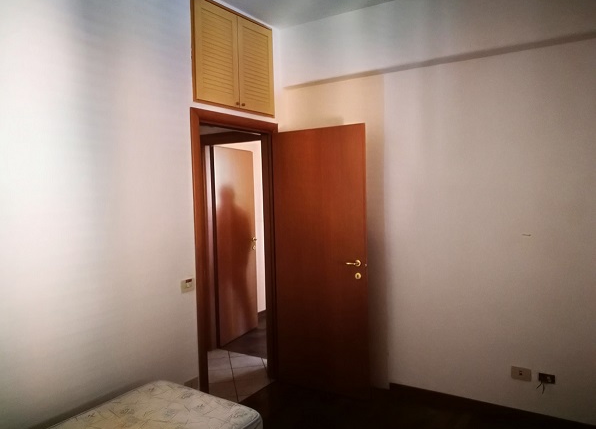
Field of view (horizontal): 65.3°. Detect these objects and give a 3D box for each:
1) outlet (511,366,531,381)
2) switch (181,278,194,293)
[{"bbox_3d":[1.508,1.079,3.138,0.120,0.081,0.013,0,3,33],"label":"outlet"},{"bbox_3d":[-0.725,0.473,3.086,0.013,0.081,0.120,0,3,33],"label":"switch"}]

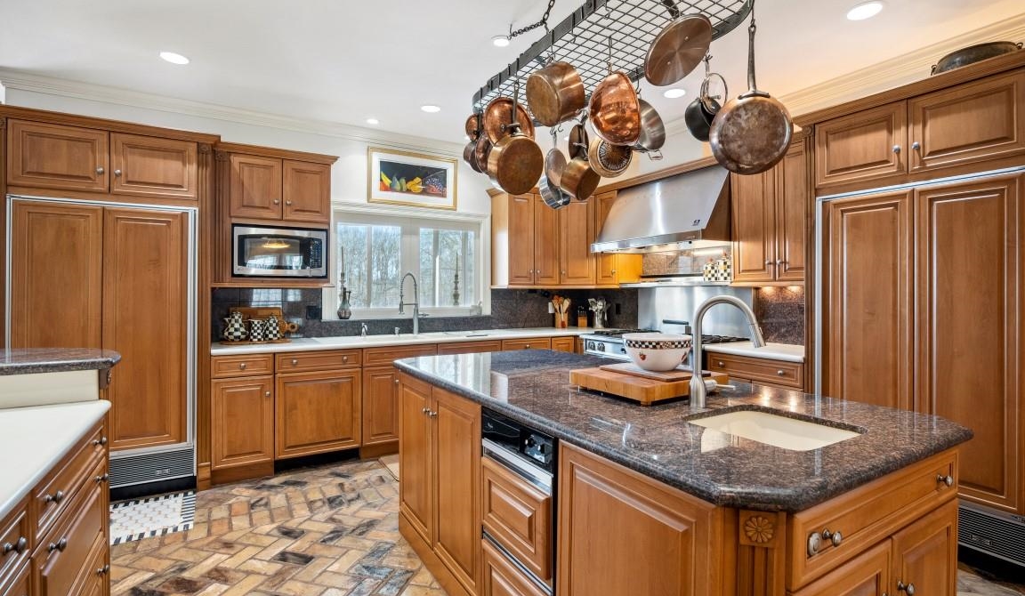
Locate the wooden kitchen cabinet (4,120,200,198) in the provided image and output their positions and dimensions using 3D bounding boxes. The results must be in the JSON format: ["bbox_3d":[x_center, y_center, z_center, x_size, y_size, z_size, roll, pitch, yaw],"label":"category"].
[{"bbox_3d":[-2.579,-0.817,3.028,0.867,0.358,0.699,0,0,-30],"label":"wooden kitchen cabinet"}]

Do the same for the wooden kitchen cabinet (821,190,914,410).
[{"bbox_3d":[2.112,0.187,2.577,0.570,1.460,0.420,0,0,-32],"label":"wooden kitchen cabinet"}]

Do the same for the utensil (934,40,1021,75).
[{"bbox_3d":[2.265,-1.111,2.232,0.315,0.158,0.364,0,0,-30],"label":"utensil"}]

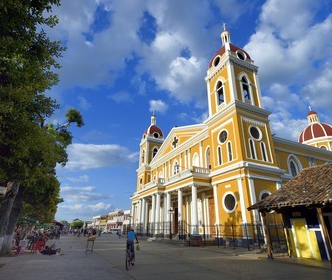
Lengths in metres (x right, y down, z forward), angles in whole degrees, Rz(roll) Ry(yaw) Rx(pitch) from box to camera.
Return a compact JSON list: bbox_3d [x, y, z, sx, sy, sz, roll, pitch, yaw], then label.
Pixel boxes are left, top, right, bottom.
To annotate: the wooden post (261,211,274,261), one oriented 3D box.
[{"bbox_3d":[6.030,5.615,12.539,0.170,2.640,0.170,11,-25,-24],"label":"wooden post"}]

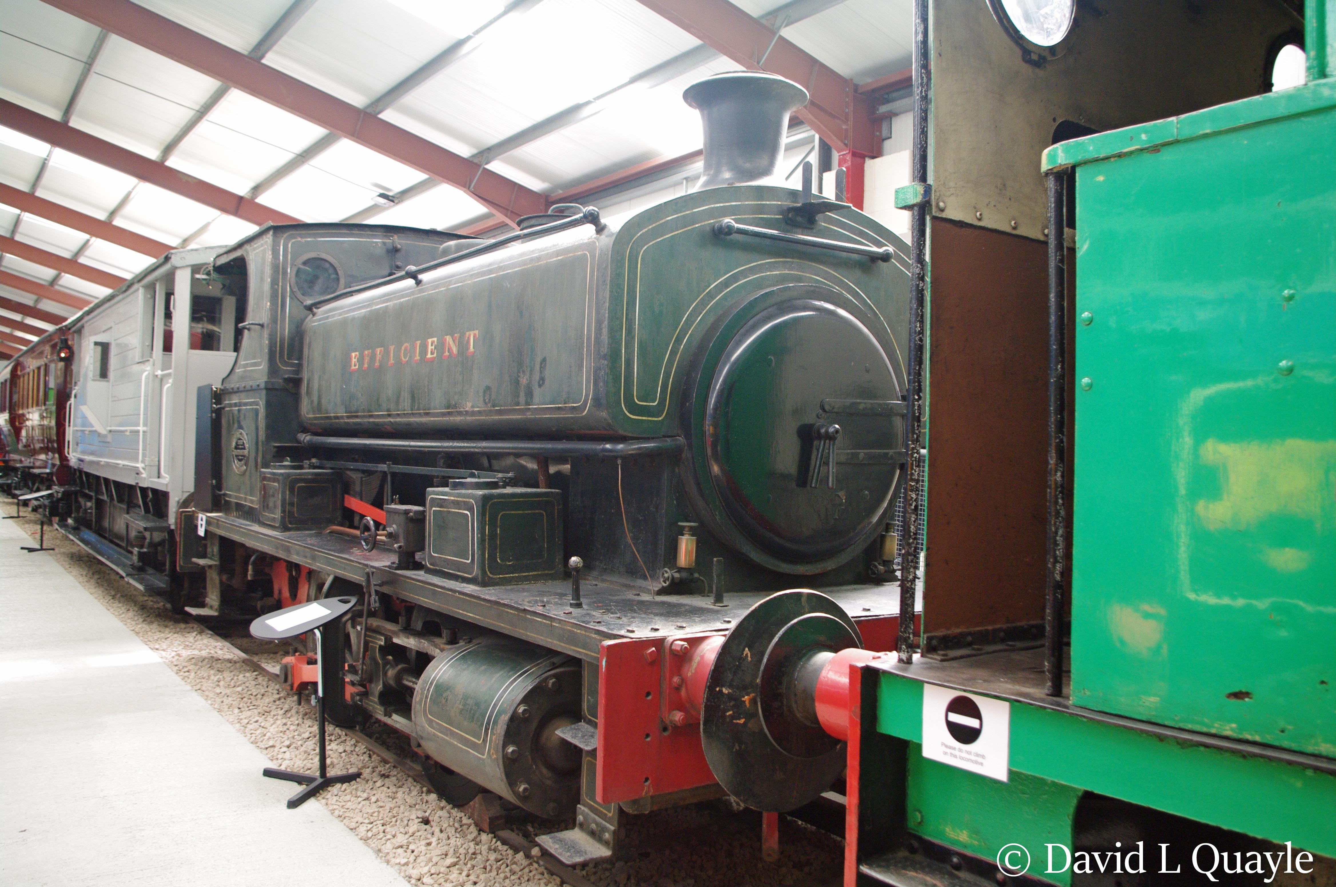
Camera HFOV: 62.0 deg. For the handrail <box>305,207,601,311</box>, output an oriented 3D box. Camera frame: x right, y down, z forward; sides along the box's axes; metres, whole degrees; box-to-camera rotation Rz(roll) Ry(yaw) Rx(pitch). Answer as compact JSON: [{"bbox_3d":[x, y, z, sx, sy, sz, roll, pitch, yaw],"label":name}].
[{"bbox_3d":[-1.256,-0.841,5.515,0.080,0.085,3.650,1,0,-34],"label":"handrail"}]

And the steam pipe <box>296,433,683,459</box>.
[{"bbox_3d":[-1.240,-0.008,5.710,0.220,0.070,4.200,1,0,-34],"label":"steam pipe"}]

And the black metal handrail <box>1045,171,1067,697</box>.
[{"bbox_3d":[0.755,-0.022,2.161,0.040,1.030,0.040,0,0,-34],"label":"black metal handrail"}]

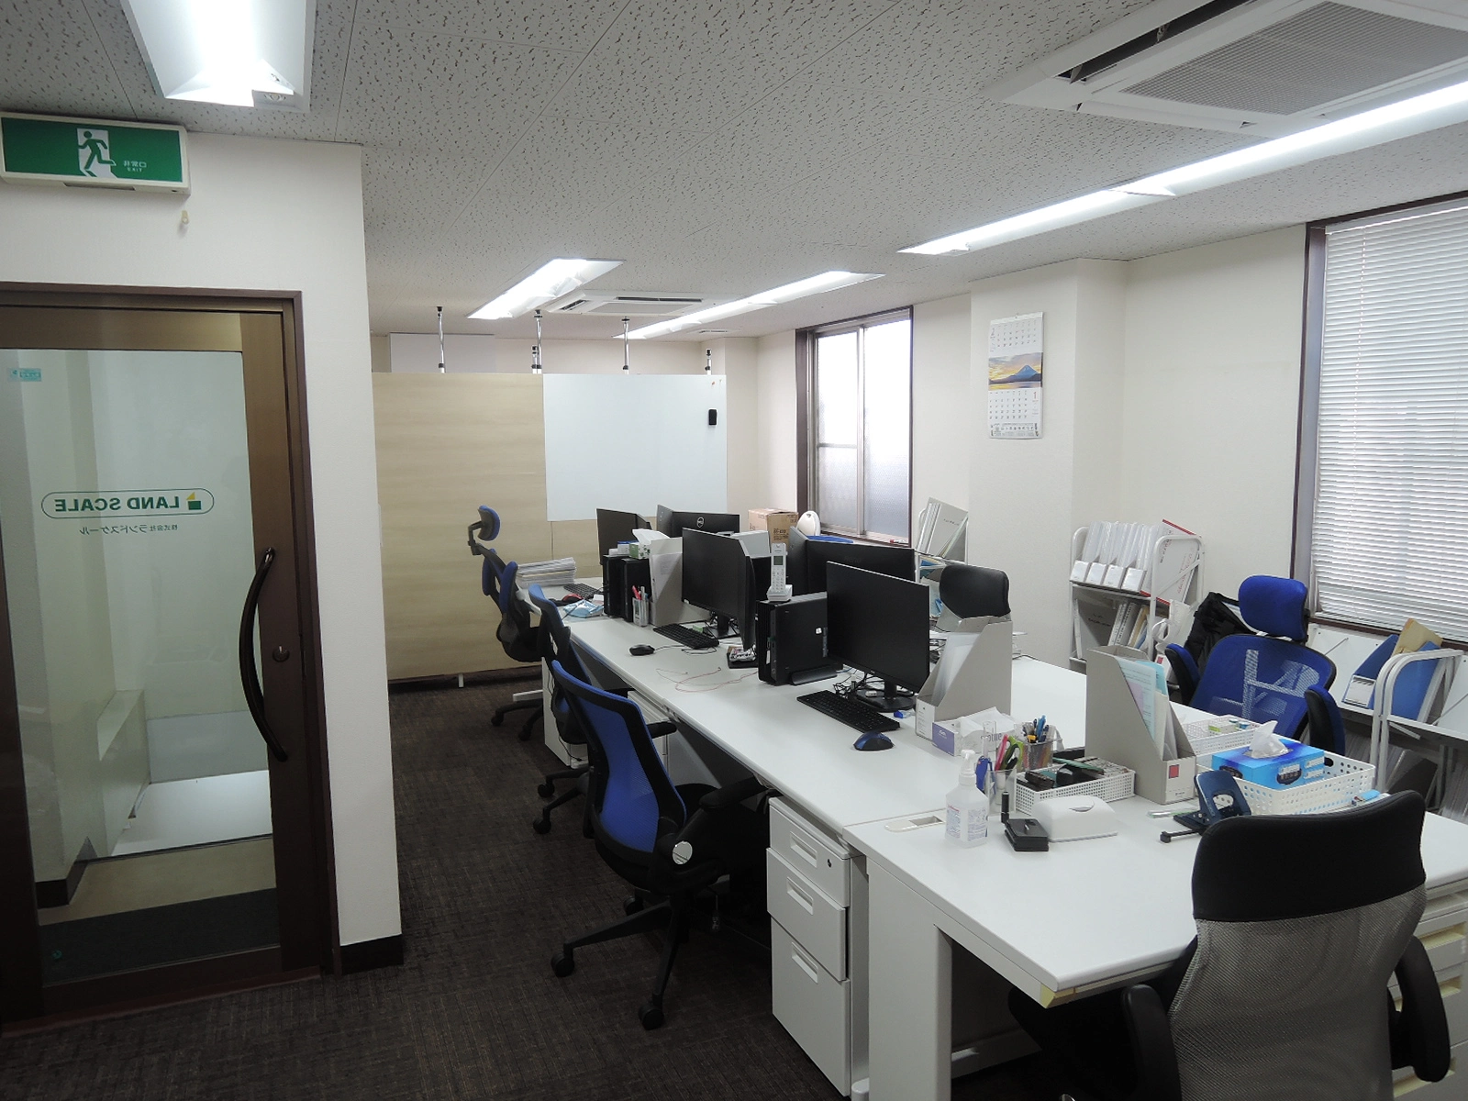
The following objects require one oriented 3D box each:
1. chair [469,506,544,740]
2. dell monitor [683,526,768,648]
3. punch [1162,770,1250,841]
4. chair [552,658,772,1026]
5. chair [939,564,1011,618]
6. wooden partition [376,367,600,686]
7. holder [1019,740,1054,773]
[{"bbox_3d":[-1.043,0.351,5.481,0.700,1.210,0.640,-3,7,-23],"label":"chair"},{"bbox_3d":[-0.051,0.151,4.351,0.190,0.440,0.540,-4,8,-28],"label":"dell monitor"},{"bbox_3d":[0.997,0.544,2.196,0.225,0.110,0.120,-3,7,-16],"label":"punch"},{"bbox_3d":[-0.184,0.773,2.954,0.670,0.900,0.650,-5,8,-30],"label":"chair"},{"bbox_3d":[0.877,0.575,4.492,0.620,0.980,0.610,-4,8,-29],"label":"chair"},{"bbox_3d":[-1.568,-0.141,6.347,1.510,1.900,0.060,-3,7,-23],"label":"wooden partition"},{"bbox_3d":[0.740,0.515,2.487,0.080,0.105,0.080,-4,7,-23],"label":"holder"}]

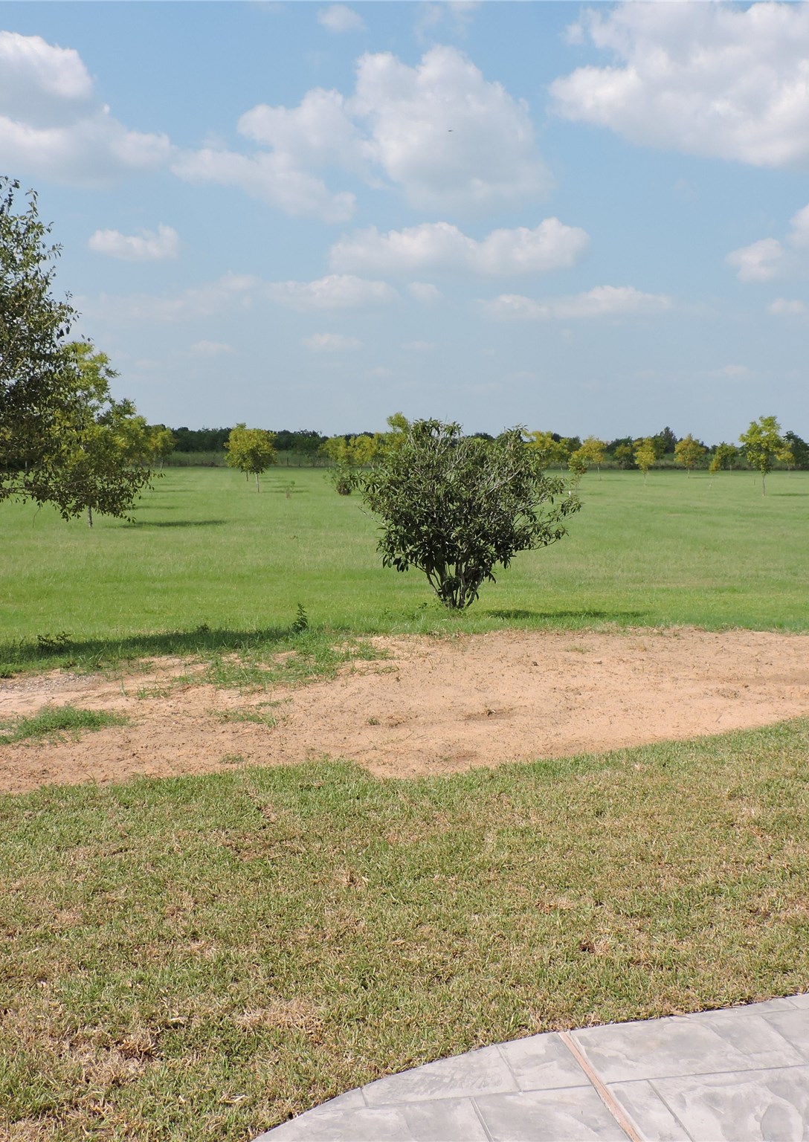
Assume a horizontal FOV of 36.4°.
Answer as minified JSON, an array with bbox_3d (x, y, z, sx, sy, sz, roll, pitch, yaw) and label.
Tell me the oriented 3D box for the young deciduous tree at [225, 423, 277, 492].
[{"bbox_3d":[-7.269,-5.340,58.189,2.536,3.291,2.460,0,5,0],"label":"young deciduous tree"}]

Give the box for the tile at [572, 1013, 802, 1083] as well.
[{"bbox_3d":[0.771,1.312,3.347,0.571,0.030,0.290,-1,5,-10],"label":"tile"}]

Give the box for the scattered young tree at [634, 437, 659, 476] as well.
[{"bbox_3d":[14.441,-6.583,73.520,1.494,2.935,1.449,0,5,0],"label":"scattered young tree"}]

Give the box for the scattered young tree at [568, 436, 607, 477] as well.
[{"bbox_3d":[13.365,-8.162,89.132,2.845,3.198,2.760,0,5,0],"label":"scattered young tree"}]

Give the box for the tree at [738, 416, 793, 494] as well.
[{"bbox_3d":[15.659,-4.950,53.085,2.366,3.456,2.295,0,5,0],"label":"tree"}]

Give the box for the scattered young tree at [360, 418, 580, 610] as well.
[{"bbox_3d":[0.712,-0.613,13.309,2.395,2.063,2.323,0,5,0],"label":"scattered young tree"}]

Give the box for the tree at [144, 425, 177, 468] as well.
[{"bbox_3d":[-28.709,-14.558,144.764,4.061,5.106,3.939,0,5,0],"label":"tree"}]

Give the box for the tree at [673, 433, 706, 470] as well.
[{"bbox_3d":[22.514,-9.025,96.968,2.533,3.469,2.457,0,5,0],"label":"tree"}]

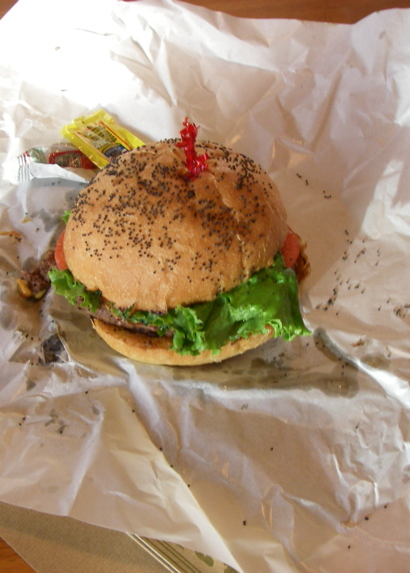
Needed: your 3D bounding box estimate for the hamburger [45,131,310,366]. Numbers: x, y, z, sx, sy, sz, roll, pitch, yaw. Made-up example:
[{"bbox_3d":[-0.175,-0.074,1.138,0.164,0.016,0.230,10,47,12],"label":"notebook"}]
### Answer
[{"bbox_3d":[-0.014,-0.024,0.414,0.124,0.074,0.113,-2,53,3],"label":"hamburger"}]

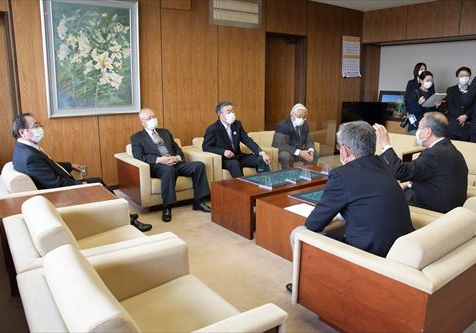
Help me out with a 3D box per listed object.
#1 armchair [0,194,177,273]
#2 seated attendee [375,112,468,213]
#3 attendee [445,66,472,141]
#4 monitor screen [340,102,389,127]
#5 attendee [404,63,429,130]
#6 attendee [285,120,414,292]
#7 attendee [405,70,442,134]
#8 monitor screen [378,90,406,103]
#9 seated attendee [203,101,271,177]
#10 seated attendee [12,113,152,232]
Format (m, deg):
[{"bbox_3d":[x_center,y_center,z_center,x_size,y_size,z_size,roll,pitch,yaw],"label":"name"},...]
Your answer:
[{"bbox_3d":[-0.897,0.530,2.261,0.821,0.707,0.860,-8,14,-35],"label":"armchair"},{"bbox_3d":[1.321,0.130,2.768,0.677,1.074,0.774,-8,14,-37],"label":"seated attendee"},{"bbox_3d":[3.177,-0.632,5.449,0.500,1.577,0.320,6,12,27],"label":"attendee"},{"bbox_3d":[2.131,-0.854,6.250,0.758,0.455,0.070,1,11,6],"label":"monitor screen"},{"bbox_3d":[2.547,-0.663,5.454,0.460,1.630,0.320,1,11,6],"label":"attendee"},{"bbox_3d":[0.651,0.317,2.222,0.613,1.177,0.910,-7,14,-32],"label":"attendee"},{"bbox_3d":[2.778,-0.602,5.688,0.494,1.612,0.415,-3,12,-16],"label":"attendee"},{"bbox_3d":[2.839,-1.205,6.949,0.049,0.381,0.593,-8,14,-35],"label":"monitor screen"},{"bbox_3d":[-0.057,-0.250,4.920,0.653,1.167,1.009,-8,15,-37],"label":"seated attendee"},{"bbox_3d":[-1.429,0.073,3.391,1.068,1.127,0.613,-8,14,-35],"label":"seated attendee"}]

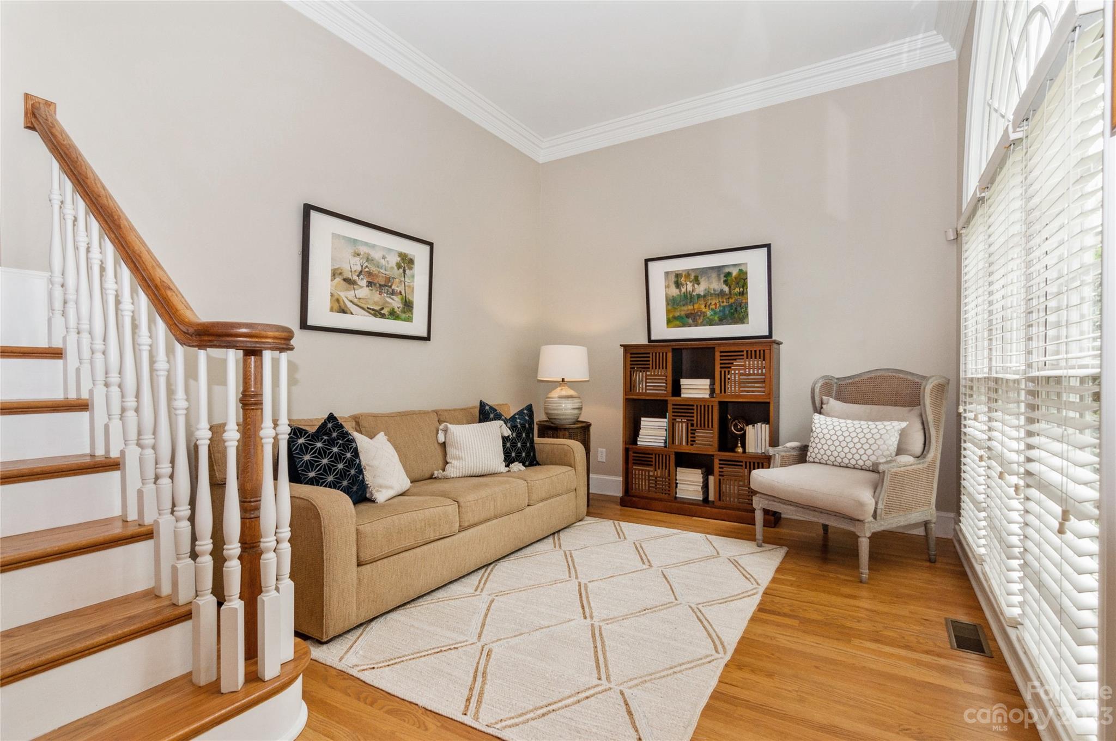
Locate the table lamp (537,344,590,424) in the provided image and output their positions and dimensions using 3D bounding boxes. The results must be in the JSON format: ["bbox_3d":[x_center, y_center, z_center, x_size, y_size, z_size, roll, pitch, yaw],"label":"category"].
[{"bbox_3d":[0.052,0.122,4.327,0.449,0.685,0.449,0,0,0],"label":"table lamp"}]

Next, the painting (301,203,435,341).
[{"bbox_3d":[-1.241,-0.612,3.375,0.034,0.755,1.011,5,2,33],"label":"painting"}]

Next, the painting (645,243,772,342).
[{"bbox_3d":[1.253,-0.629,4.205,1.034,0.763,0.036,0,3,29],"label":"painting"}]

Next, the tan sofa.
[{"bbox_3d":[-0.785,0.719,3.209,0.972,0.870,2.191,0,-1,32],"label":"tan sofa"}]

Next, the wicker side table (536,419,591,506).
[{"bbox_3d":[0.056,0.818,4.321,0.477,0.699,0.477,0,0,0],"label":"wicker side table"}]

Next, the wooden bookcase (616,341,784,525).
[{"bbox_3d":[1.154,0.476,4.119,1.226,1.388,0.322,0,-1,30],"label":"wooden bookcase"}]

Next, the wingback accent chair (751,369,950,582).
[{"bbox_3d":[1.814,0.582,3.141,0.814,1.164,0.746,0,-1,-29],"label":"wingback accent chair"}]

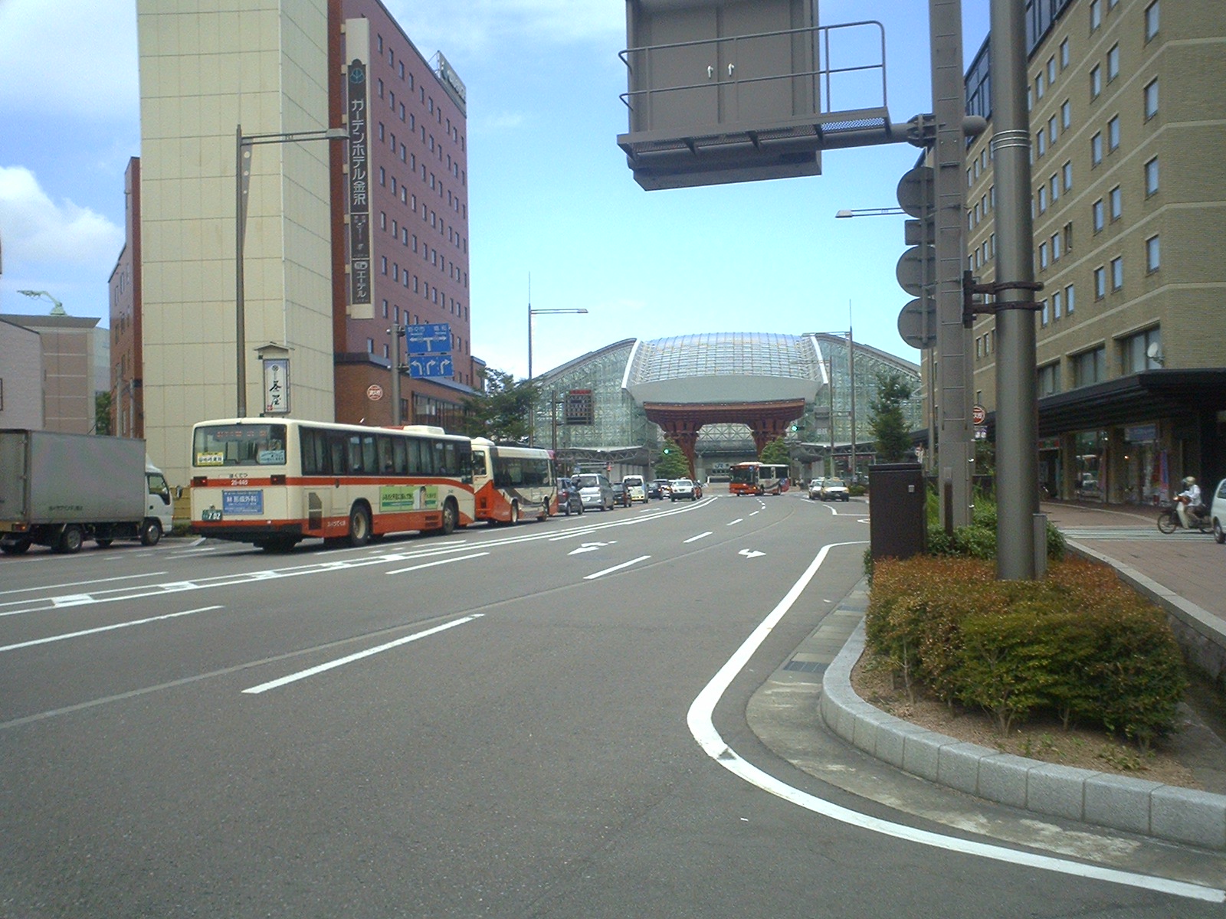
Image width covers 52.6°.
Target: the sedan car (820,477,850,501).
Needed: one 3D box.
[{"bbox_3d":[15.298,2.113,85.796,1.700,1.540,4.600,-1,-1,7],"label":"sedan car"}]

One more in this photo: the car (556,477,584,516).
[{"bbox_3d":[-2.408,1.663,55.378,1.670,1.600,3.900,-1,-1,10],"label":"car"}]

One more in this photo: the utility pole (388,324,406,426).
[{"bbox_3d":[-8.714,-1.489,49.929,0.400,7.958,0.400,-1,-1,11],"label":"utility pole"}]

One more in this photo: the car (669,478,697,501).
[{"bbox_3d":[5.194,2.236,89.798,1.700,1.540,4.600,-1,-1,6],"label":"car"}]

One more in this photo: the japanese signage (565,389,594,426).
[{"bbox_3d":[-2.042,-3.162,75.500,1.750,2.200,0.300,-1,-1,8],"label":"japanese signage"}]

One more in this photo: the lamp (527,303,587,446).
[{"bbox_3d":[-3.097,-3.117,71.286,3.400,11.850,0.400,-1,-1,4],"label":"lamp"}]

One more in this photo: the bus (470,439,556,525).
[{"bbox_3d":[-4.409,0.883,48.468,2.330,3.060,9.100,-1,-1,12],"label":"bus"}]

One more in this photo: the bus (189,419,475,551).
[{"bbox_3d":[-6.668,0.618,31.954,2.500,3.030,11.200,-1,-1,12],"label":"bus"}]

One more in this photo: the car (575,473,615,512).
[{"bbox_3d":[-1.016,1.759,65.718,1.720,1.850,4.600,-1,-1,8],"label":"car"}]

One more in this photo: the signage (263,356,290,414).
[{"bbox_3d":[-13.580,-2.955,50.000,1.050,2.250,0.280,-1,-1,9],"label":"signage"}]

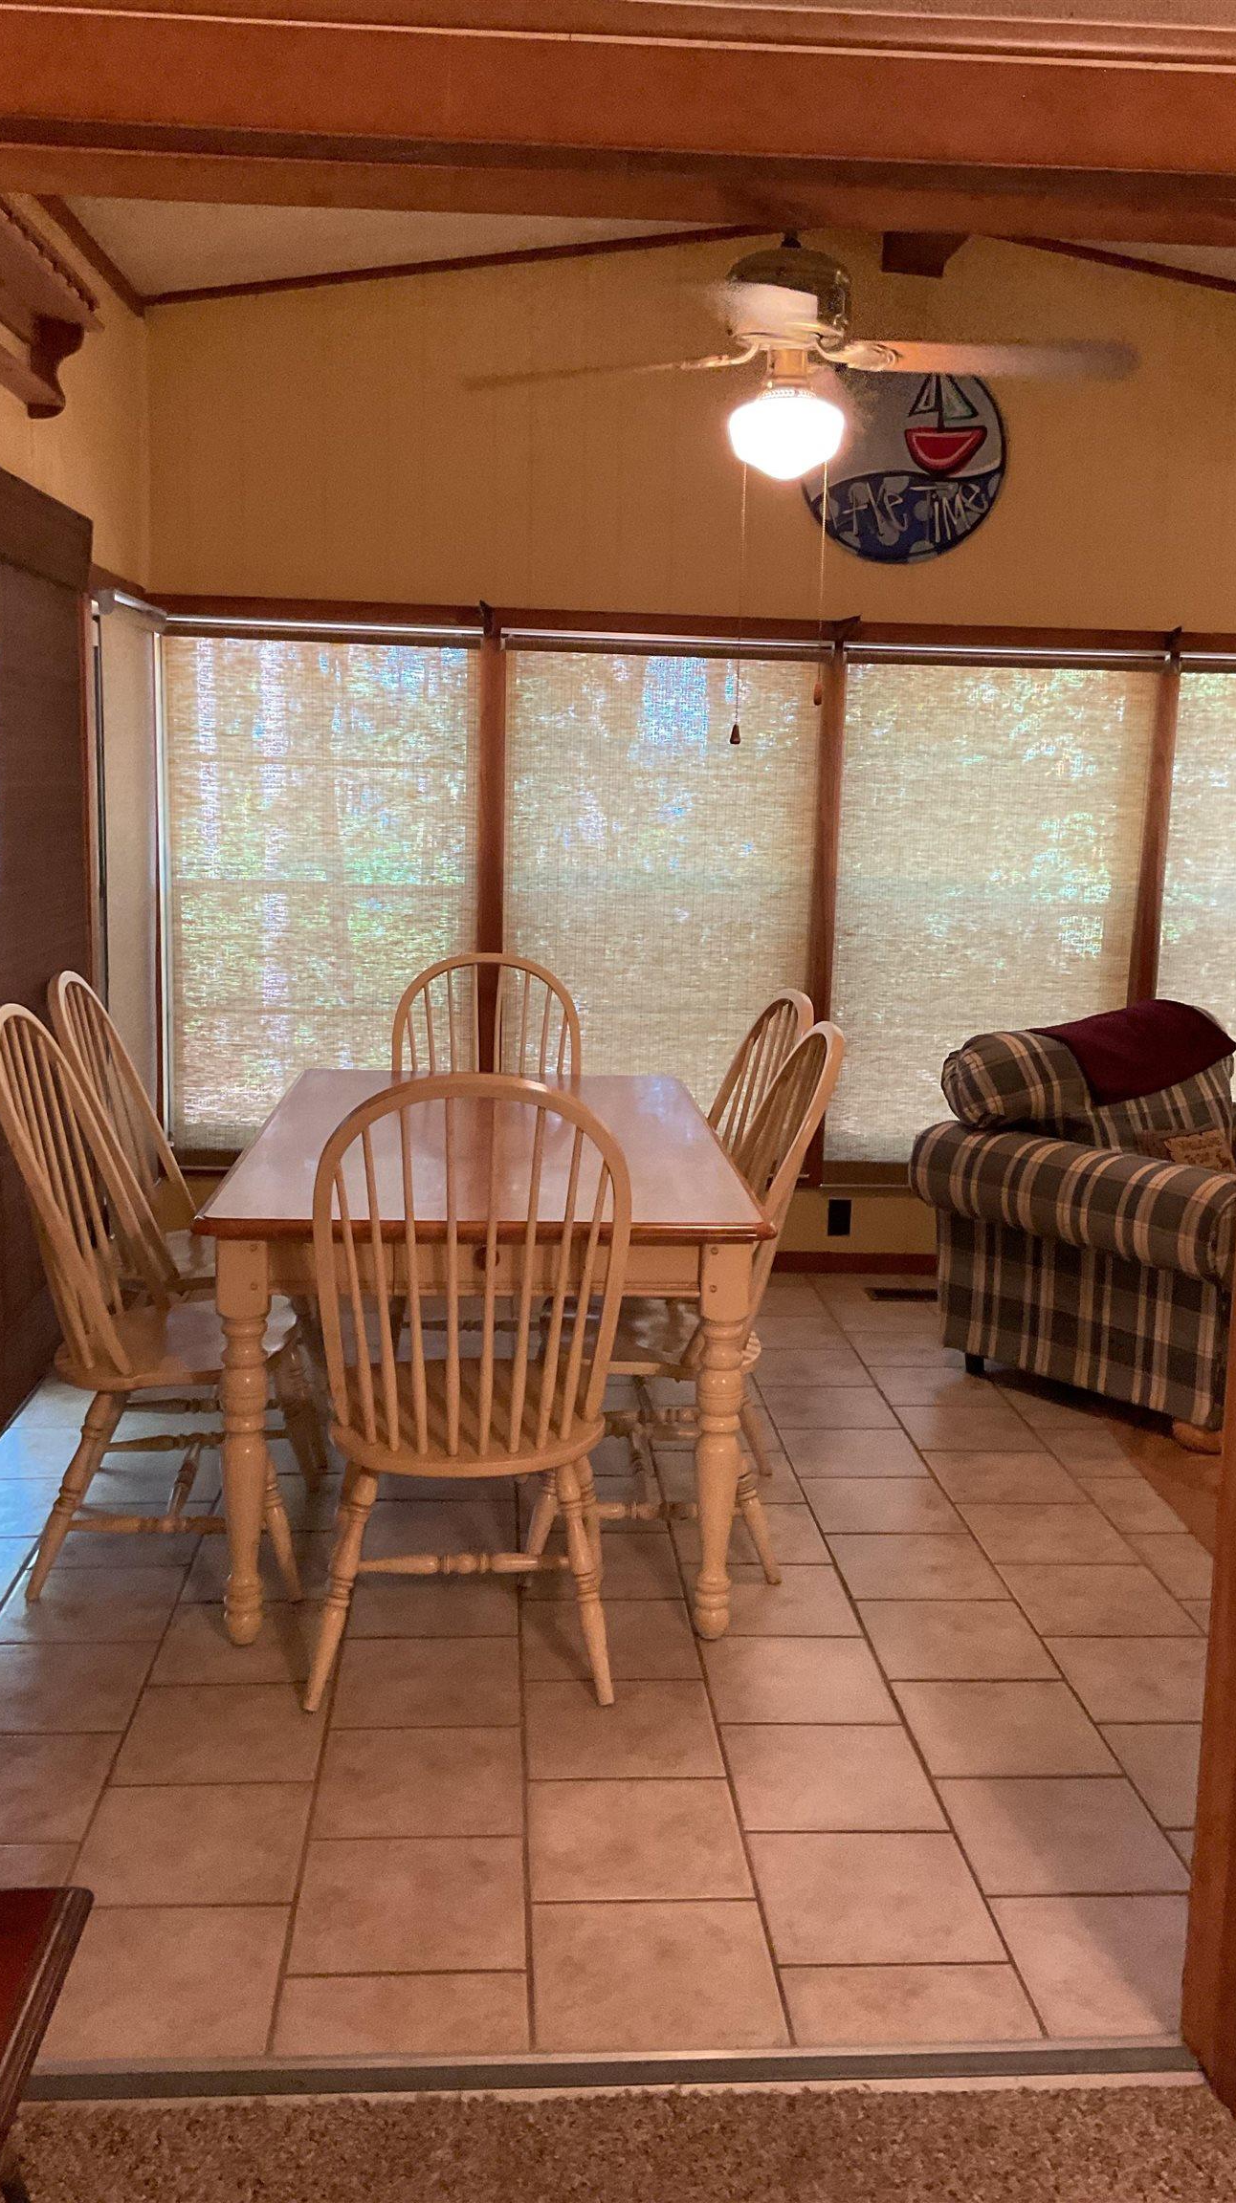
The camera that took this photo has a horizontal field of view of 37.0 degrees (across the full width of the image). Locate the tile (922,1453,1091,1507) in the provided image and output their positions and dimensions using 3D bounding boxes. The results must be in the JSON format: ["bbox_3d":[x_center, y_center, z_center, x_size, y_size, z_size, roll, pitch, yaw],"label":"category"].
[{"bbox_3d":[0.858,0.838,4.093,0.304,0.010,0.304,1,10,-4],"label":"tile"}]

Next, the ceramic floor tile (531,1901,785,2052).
[{"bbox_3d":[0.046,1.117,2.362,0.304,0.010,0.293,1,10,-4],"label":"ceramic floor tile"}]

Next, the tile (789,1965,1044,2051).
[{"bbox_3d":[0.354,1.105,2.246,0.296,0.010,0.143,1,10,-4],"label":"tile"}]

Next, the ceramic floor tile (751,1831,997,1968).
[{"bbox_3d":[0.348,1.094,2.535,0.304,0.010,0.304,1,10,-4],"label":"ceramic floor tile"}]

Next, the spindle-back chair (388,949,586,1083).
[{"bbox_3d":[-0.350,0.178,4.665,0.505,1.058,0.585,1,10,-4],"label":"spindle-back chair"}]

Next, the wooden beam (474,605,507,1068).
[{"bbox_3d":[-0.383,-0.634,5.552,0.085,1.644,0.045,1,10,-4],"label":"wooden beam"}]

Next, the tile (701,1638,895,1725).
[{"bbox_3d":[0.296,0.966,3.070,0.298,0.010,0.298,1,10,-4],"label":"tile"}]

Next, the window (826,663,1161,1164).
[{"bbox_3d":[1.126,-0.548,5.619,0.958,1.526,0.060,1,10,-4],"label":"window"}]

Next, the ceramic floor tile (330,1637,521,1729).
[{"bbox_3d":[-0.318,0.981,3.113,0.304,0.010,0.306,1,10,-4],"label":"ceramic floor tile"}]

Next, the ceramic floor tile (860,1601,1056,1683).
[{"bbox_3d":[0.606,0.971,3.322,0.304,0.010,0.306,1,10,-4],"label":"ceramic floor tile"}]

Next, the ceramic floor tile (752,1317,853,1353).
[{"bbox_3d":[0.477,0.649,5.141,0.304,0.010,0.304,1,10,-4],"label":"ceramic floor tile"}]

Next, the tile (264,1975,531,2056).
[{"bbox_3d":[-0.254,1.096,2.203,0.296,0.010,0.144,1,10,-4],"label":"tile"}]

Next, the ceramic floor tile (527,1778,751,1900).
[{"bbox_3d":[0.025,1.058,2.639,0.303,0.012,0.303,1,10,-4],"label":"ceramic floor tile"}]

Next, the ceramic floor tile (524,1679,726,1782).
[{"bbox_3d":[0.005,1.012,2.969,0.304,0.010,0.304,1,10,-4],"label":"ceramic floor tile"}]

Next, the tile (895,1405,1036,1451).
[{"bbox_3d":[0.837,0.788,4.375,0.303,0.012,0.303,1,10,-4],"label":"tile"}]

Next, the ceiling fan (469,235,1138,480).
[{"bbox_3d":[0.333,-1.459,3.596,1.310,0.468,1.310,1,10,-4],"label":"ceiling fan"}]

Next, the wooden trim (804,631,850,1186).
[{"bbox_3d":[0.623,-0.576,5.630,0.080,1.694,0.030,1,10,-4],"label":"wooden trim"}]

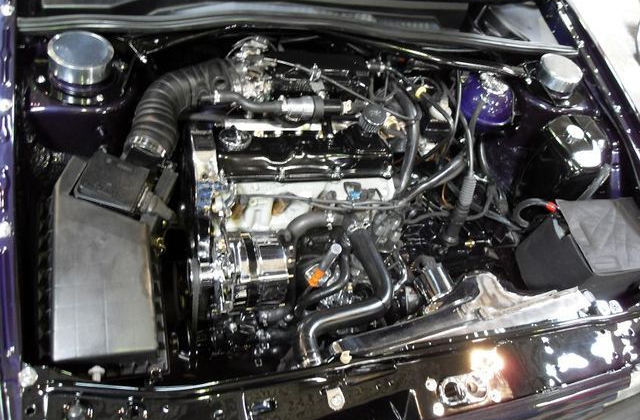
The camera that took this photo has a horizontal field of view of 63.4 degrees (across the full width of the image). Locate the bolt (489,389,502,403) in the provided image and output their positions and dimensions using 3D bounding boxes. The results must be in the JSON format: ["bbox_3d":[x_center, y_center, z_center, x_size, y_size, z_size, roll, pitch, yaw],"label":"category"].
[{"bbox_3d":[0.279,0.296,0.826,0.018,0.009,0.018,-4,57,-22],"label":"bolt"}]

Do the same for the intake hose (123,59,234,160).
[{"bbox_3d":[-0.264,-0.214,0.990,0.220,0.139,0.226,-2,55,-18],"label":"intake hose"}]

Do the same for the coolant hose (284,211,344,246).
[{"bbox_3d":[-0.017,0.034,1.066,0.121,0.067,0.047,-2,55,-18],"label":"coolant hose"}]

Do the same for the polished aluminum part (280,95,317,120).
[{"bbox_3d":[-0.045,-0.214,1.080,0.070,0.045,0.045,-4,57,-22],"label":"polished aluminum part"}]

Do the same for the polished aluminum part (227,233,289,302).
[{"bbox_3d":[-0.123,0.117,1.020,0.115,0.135,0.135,-4,57,-22],"label":"polished aluminum part"}]

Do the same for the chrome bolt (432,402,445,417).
[{"bbox_3d":[0.179,0.303,0.786,0.017,0.009,0.017,-4,57,-22],"label":"chrome bolt"}]

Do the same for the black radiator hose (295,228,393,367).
[{"bbox_3d":[0.047,0.161,1.039,0.220,0.084,0.261,-2,55,-18],"label":"black radiator hose"}]

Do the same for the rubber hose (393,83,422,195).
[{"bbox_3d":[0.191,-0.158,1.122,0.069,0.141,0.210,-2,55,-18],"label":"rubber hose"}]

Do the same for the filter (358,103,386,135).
[{"bbox_3d":[0.114,-0.197,1.125,0.053,0.038,0.053,-4,68,-22],"label":"filter"}]

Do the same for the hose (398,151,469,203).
[{"bbox_3d":[0.244,-0.065,1.114,0.163,0.081,0.026,-23,64,-30],"label":"hose"}]

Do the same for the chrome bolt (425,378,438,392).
[{"bbox_3d":[0.166,0.261,0.772,0.018,0.010,0.018,8,53,-11],"label":"chrome bolt"}]

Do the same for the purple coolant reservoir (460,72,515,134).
[{"bbox_3d":[0.422,-0.266,1.295,0.135,0.148,0.135,-4,57,-22],"label":"purple coolant reservoir"}]

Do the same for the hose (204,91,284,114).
[{"bbox_3d":[-0.141,-0.213,1.013,0.137,0.024,0.043,-2,55,-18],"label":"hose"}]

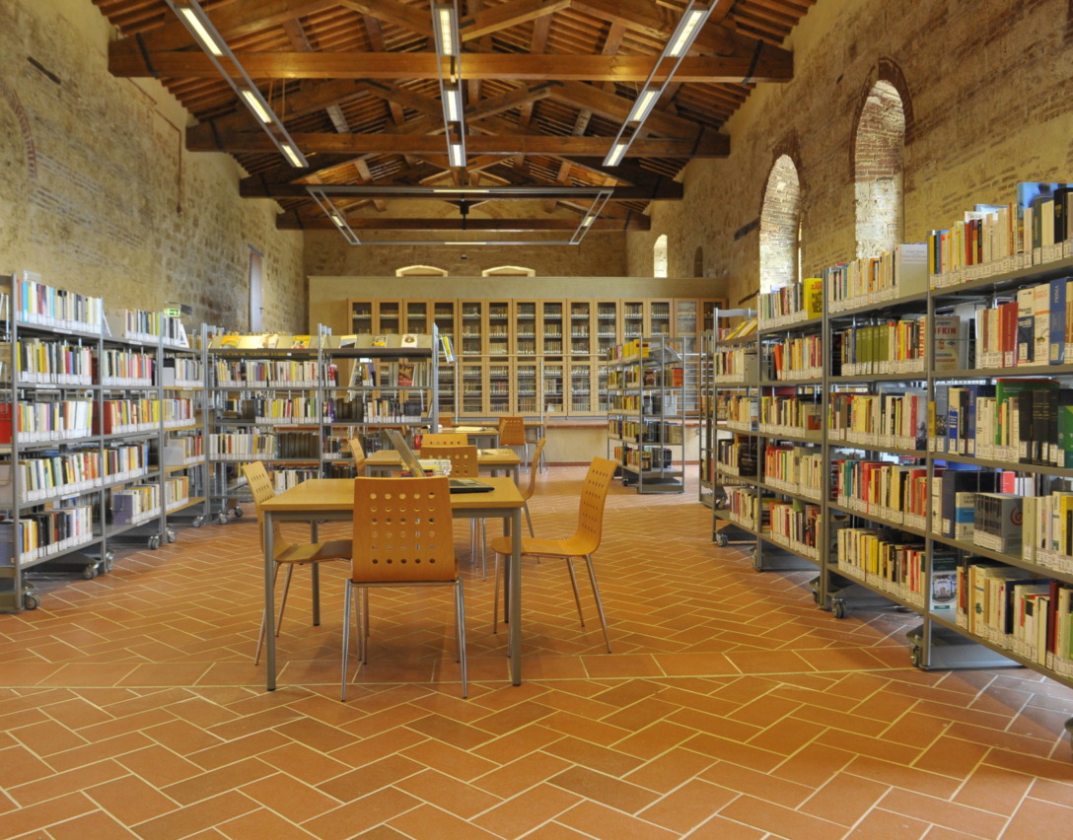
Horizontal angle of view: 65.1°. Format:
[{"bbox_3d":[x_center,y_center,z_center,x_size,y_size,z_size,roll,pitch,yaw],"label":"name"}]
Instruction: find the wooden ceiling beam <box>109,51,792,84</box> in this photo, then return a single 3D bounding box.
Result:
[{"bbox_3d":[-1.202,-5.177,12.318,10.000,0.290,0.220,0,2,-2],"label":"wooden ceiling beam"}]

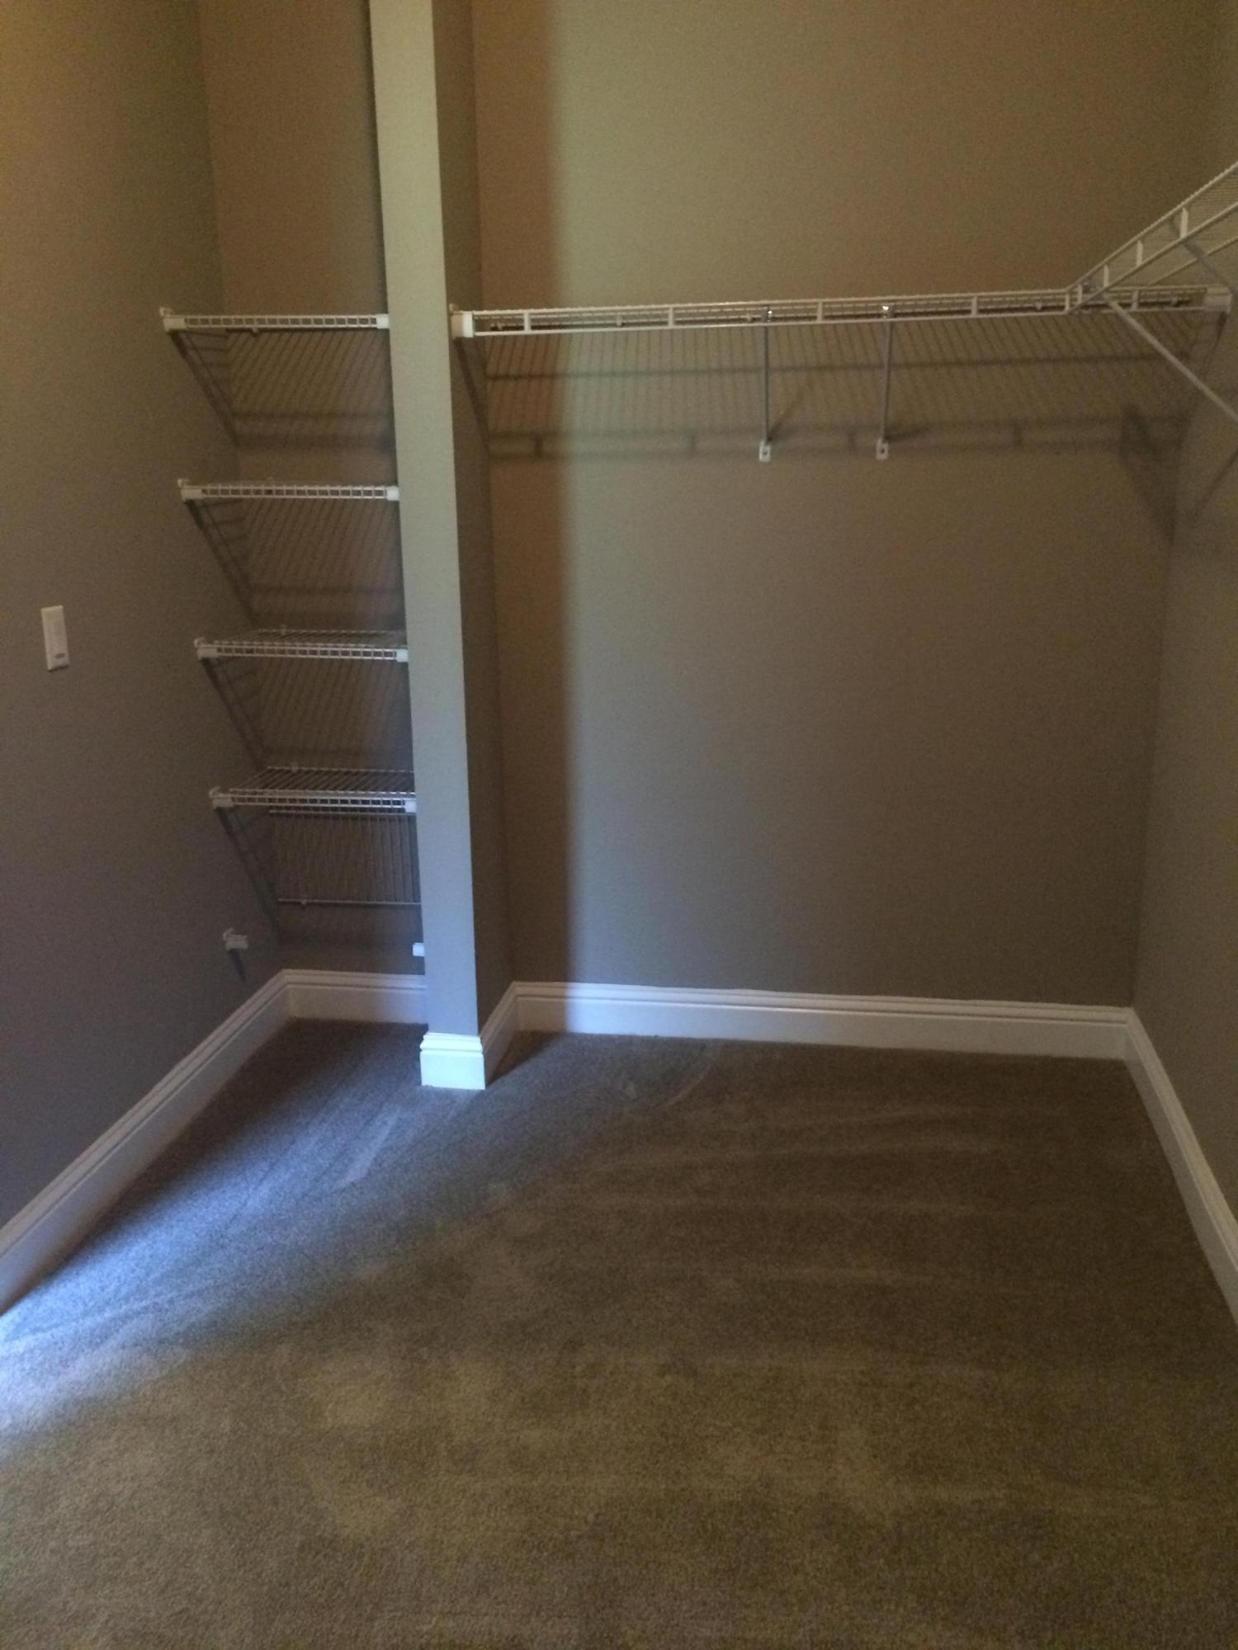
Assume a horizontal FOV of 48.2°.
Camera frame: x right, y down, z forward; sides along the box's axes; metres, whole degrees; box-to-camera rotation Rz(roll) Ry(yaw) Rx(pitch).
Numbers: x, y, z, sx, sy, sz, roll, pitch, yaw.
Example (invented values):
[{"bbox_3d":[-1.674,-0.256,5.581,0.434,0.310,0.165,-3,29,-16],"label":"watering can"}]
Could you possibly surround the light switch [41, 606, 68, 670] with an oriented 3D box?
[{"bbox_3d":[-1.060,-0.352,2.604,0.012,0.115,0.071,2,16,9],"label":"light switch"}]

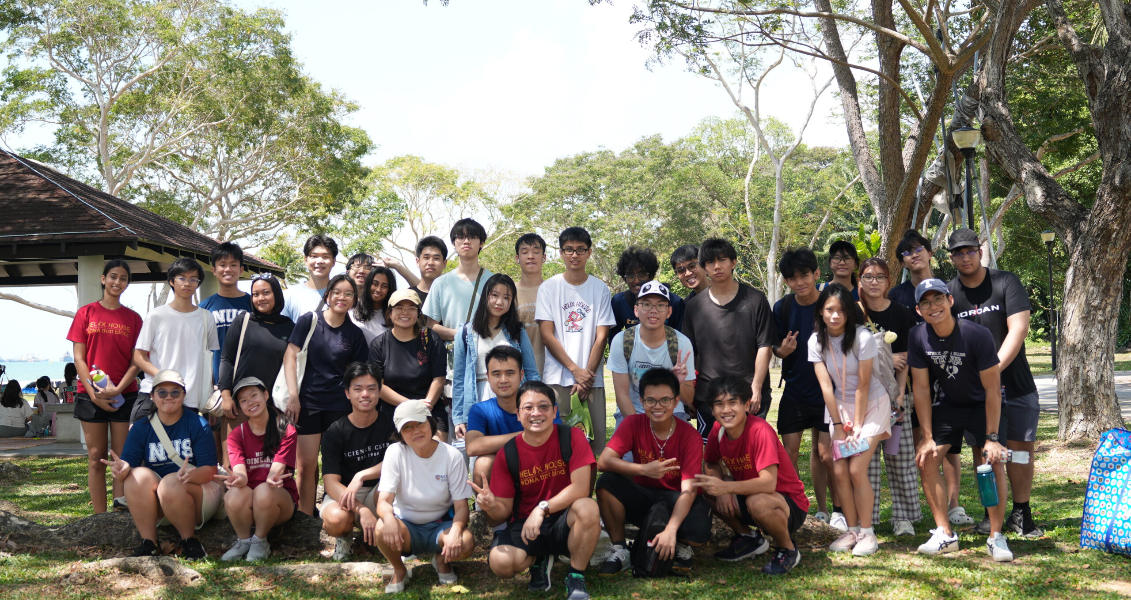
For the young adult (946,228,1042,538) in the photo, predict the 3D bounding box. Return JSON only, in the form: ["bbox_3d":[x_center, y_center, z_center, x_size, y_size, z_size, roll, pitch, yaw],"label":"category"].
[{"bbox_3d":[2.439,0.467,7.500,0.560,1.740,0.440,-2,-2,14],"label":"young adult"}]

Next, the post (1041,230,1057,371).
[{"bbox_3d":[15.555,0.018,42.500,0.460,4.530,0.460,-1,-2,0],"label":"post"}]

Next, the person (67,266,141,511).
[{"bbox_3d":[-2.916,0.554,8.350,0.460,1.615,0.380,-1,-2,-9],"label":"person"}]

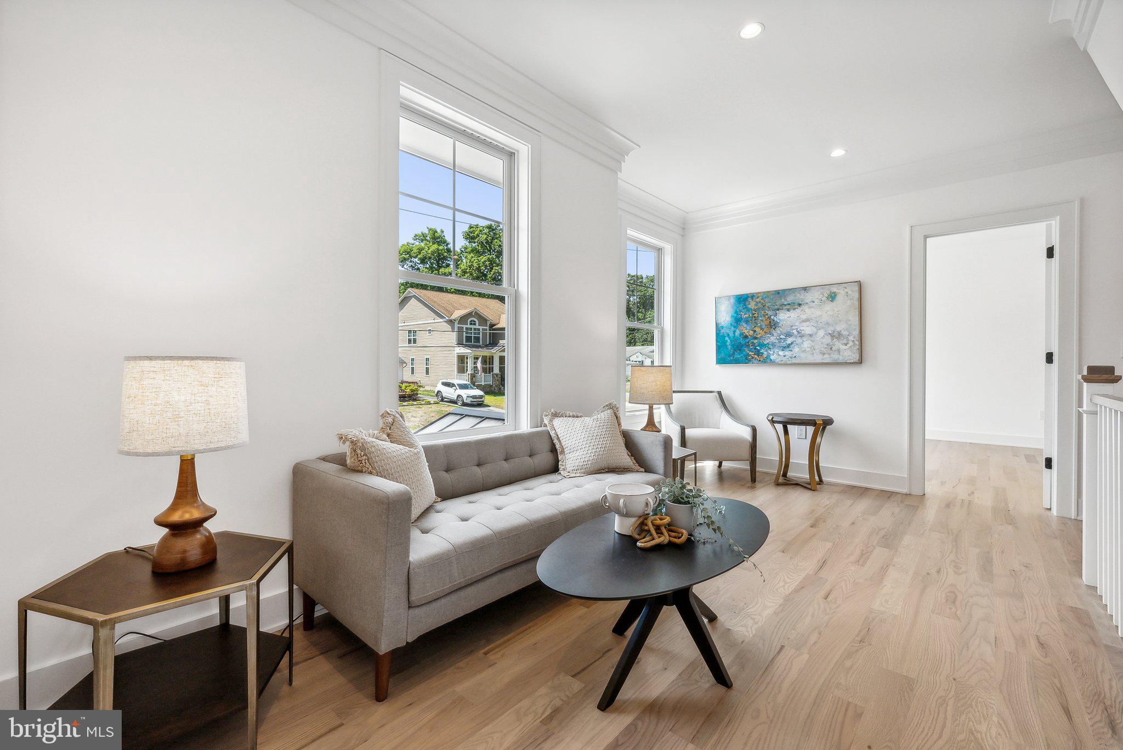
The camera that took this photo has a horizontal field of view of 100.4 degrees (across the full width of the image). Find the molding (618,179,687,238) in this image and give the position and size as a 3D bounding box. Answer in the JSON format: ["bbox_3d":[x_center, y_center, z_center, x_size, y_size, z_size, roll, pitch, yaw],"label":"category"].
[{"bbox_3d":[0.872,-1.645,4.593,0.140,0.210,1.600,1,1,42],"label":"molding"}]

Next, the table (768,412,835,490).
[{"bbox_3d":[2.154,0.677,4.232,0.540,0.605,0.540,1,1,42],"label":"table"}]

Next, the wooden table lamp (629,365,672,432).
[{"bbox_3d":[0.632,0.228,3.291,0.300,0.610,0.300,0,1,0],"label":"wooden table lamp"}]

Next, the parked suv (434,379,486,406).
[{"bbox_3d":[-8.248,1.411,38.000,4.780,1.700,1.900,3,3,42],"label":"parked suv"}]

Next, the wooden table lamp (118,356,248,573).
[{"bbox_3d":[-1.107,0.252,1.379,0.300,0.610,0.300,1,1,42],"label":"wooden table lamp"}]

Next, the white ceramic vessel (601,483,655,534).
[{"bbox_3d":[0.256,0.502,1.745,0.200,0.155,0.200,0,1,0],"label":"white ceramic vessel"}]

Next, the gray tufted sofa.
[{"bbox_3d":[-0.215,0.675,2.344,0.750,0.690,1.815,1,1,42],"label":"gray tufted sofa"}]

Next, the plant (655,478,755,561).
[{"bbox_3d":[0.505,0.489,1.684,0.350,0.205,0.250,1,1,42],"label":"plant"}]

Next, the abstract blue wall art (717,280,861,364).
[{"bbox_3d":[2.128,-0.463,4.526,1.310,0.710,0.045,1,1,42],"label":"abstract blue wall art"}]

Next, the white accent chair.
[{"bbox_3d":[1.364,0.577,4.537,0.720,0.800,0.740,0,1,-8],"label":"white accent chair"}]

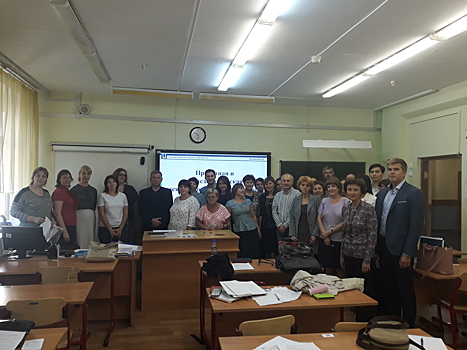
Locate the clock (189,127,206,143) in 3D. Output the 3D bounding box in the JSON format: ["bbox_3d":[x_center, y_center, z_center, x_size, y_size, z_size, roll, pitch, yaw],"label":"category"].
[{"bbox_3d":[-0.628,-0.706,6.487,0.300,0.300,0.045,1,-2,-12],"label":"clock"}]

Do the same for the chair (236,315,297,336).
[{"bbox_3d":[0.137,1.278,2.432,0.420,0.790,0.470,1,-2,-21],"label":"chair"}]

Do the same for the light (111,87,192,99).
[{"bbox_3d":[-1.267,-1.285,5.791,1.250,0.100,0.150,1,-2,-12],"label":"light"}]

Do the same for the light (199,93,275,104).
[{"bbox_3d":[0.074,-1.268,6.064,1.250,0.100,0.150,1,-2,-12],"label":"light"}]

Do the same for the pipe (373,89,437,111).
[{"bbox_3d":[3.033,-1.319,6.595,0.060,0.050,1.560,1,-2,-11],"label":"pipe"}]

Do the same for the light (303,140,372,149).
[{"bbox_3d":[1.863,-0.537,6.470,1.290,0.120,0.140,1,-2,-12],"label":"light"}]

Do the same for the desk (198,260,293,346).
[{"bbox_3d":[0.260,1.343,3.931,1.210,0.750,0.520,1,-2,-12],"label":"desk"}]

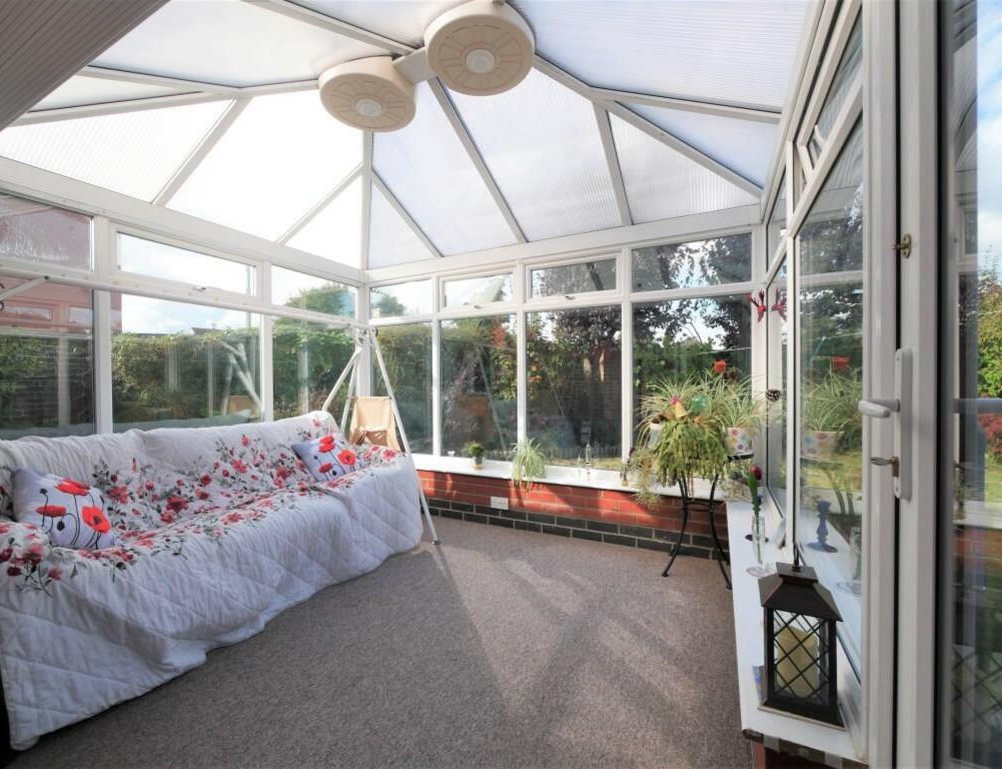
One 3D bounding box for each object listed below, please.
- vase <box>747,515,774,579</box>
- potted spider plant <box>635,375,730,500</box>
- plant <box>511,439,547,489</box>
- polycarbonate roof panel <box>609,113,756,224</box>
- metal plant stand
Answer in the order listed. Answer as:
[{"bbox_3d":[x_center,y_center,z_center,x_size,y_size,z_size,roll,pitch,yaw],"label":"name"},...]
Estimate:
[{"bbox_3d":[0.976,0.600,1.561,0.100,0.215,0.100,0,0,25],"label":"vase"},{"bbox_3d":[1.026,0.292,2.330,0.480,0.660,0.440,0,0,25],"label":"potted spider plant"},{"bbox_3d":[0.214,0.593,3.110,0.265,0.365,0.260,0,0,0],"label":"plant"},{"bbox_3d":[1.105,-1.301,2.413,0.805,0.035,0.895,0,-22,25],"label":"polycarbonate roof panel"},{"bbox_3d":[1.177,0.749,2.456,0.550,0.720,0.540,0,0,25],"label":"metal plant stand"}]

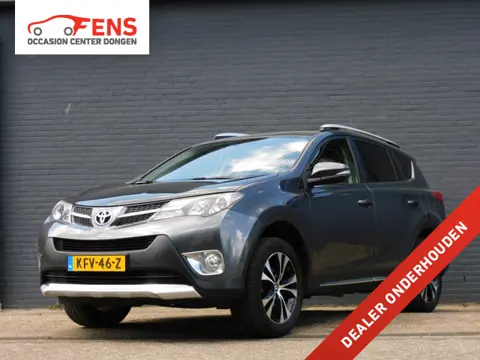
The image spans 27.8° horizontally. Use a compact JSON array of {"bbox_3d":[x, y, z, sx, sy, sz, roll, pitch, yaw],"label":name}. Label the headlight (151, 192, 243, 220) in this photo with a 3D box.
[{"bbox_3d":[-0.295,0.187,6.546,0.460,0.200,0.480,-3,-5,34],"label":"headlight"}]

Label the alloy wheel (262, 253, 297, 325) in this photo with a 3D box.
[{"bbox_3d":[0.211,0.766,6.876,0.190,0.490,0.490,-3,-5,34],"label":"alloy wheel"}]

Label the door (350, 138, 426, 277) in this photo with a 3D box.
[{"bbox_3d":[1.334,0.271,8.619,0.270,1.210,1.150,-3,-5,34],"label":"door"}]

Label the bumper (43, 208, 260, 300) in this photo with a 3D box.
[{"bbox_3d":[-0.804,0.532,6.819,1.800,0.590,0.630,-3,-5,34],"label":"bumper"}]

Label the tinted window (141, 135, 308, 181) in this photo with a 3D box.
[{"bbox_3d":[-0.118,-0.171,7.901,1.410,0.140,0.900,-3,22,34],"label":"tinted window"}]

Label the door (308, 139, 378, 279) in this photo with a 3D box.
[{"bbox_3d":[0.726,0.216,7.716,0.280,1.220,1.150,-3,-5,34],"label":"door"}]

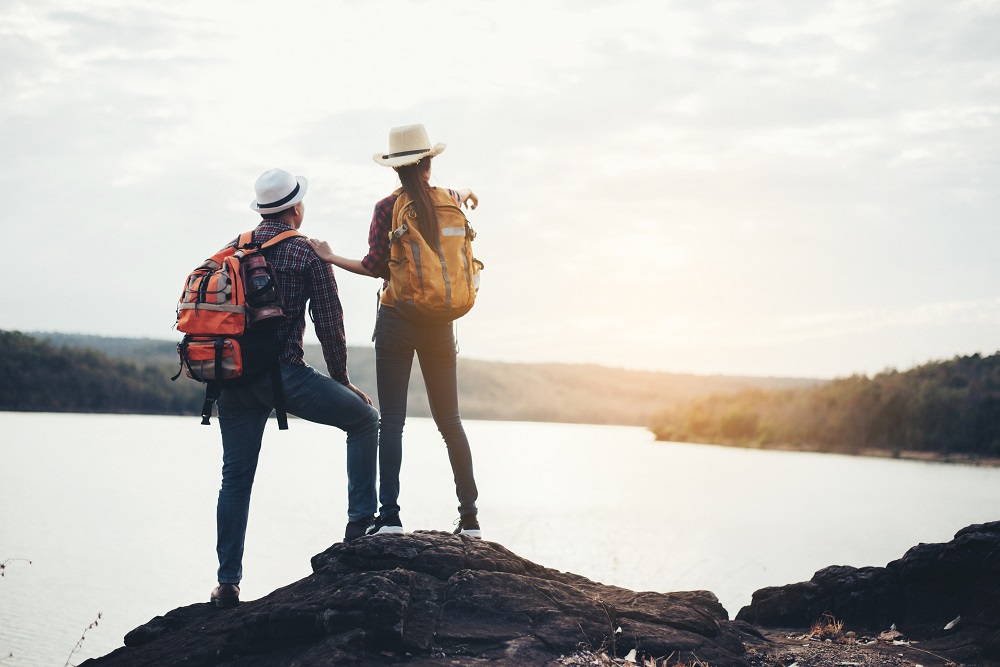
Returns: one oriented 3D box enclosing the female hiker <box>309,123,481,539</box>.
[{"bbox_3d":[-0.430,-0.012,5.780,0.680,1.700,0.580,0,-2,-5],"label":"female hiker"}]

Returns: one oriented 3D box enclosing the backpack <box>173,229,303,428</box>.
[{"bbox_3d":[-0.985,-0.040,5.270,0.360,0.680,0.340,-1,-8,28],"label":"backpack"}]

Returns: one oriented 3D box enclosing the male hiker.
[{"bbox_3d":[-0.815,0.218,5.500,0.550,1.730,0.660,-1,-3,29],"label":"male hiker"}]

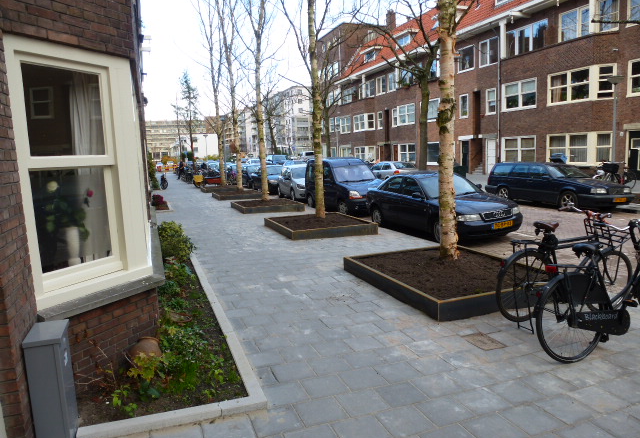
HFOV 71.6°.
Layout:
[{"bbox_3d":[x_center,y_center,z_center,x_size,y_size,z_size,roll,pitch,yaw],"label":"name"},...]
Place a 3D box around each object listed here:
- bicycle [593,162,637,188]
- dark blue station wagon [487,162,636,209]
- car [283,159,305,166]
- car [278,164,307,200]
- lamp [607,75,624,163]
[{"bbox_3d":[10.501,-1.498,15.823,0.600,1.060,1.750,-5,9,-21],"label":"bicycle"},{"bbox_3d":[7.703,-1.185,14.701,1.780,1.450,4.710,-4,8,-18],"label":"dark blue station wagon"},{"bbox_3d":[-2.056,-4.529,39.502,1.720,1.450,4.200,-5,9,-21],"label":"car"},{"bbox_3d":[-0.824,-1.692,20.028,1.660,1.490,3.720,-5,9,-21],"label":"car"},{"bbox_3d":[10.118,-2.893,15.392,0.540,4.030,0.540,-5,9,-21],"label":"lamp"}]

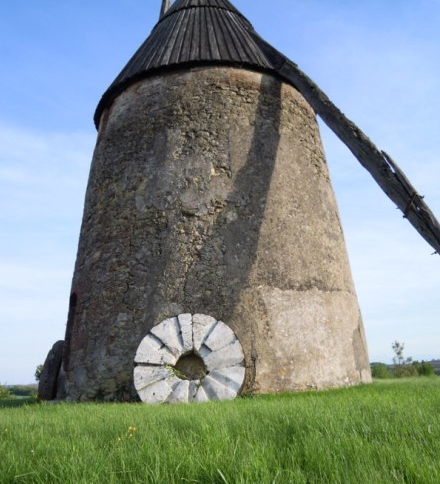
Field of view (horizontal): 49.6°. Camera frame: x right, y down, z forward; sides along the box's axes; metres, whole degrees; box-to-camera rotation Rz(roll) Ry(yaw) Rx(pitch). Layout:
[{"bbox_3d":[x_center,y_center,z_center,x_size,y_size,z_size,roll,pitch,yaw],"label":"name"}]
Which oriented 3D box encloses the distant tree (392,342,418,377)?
[{"bbox_3d":[16.357,10.379,42.000,2.200,3.200,2.100,-8,-17,19],"label":"distant tree"}]

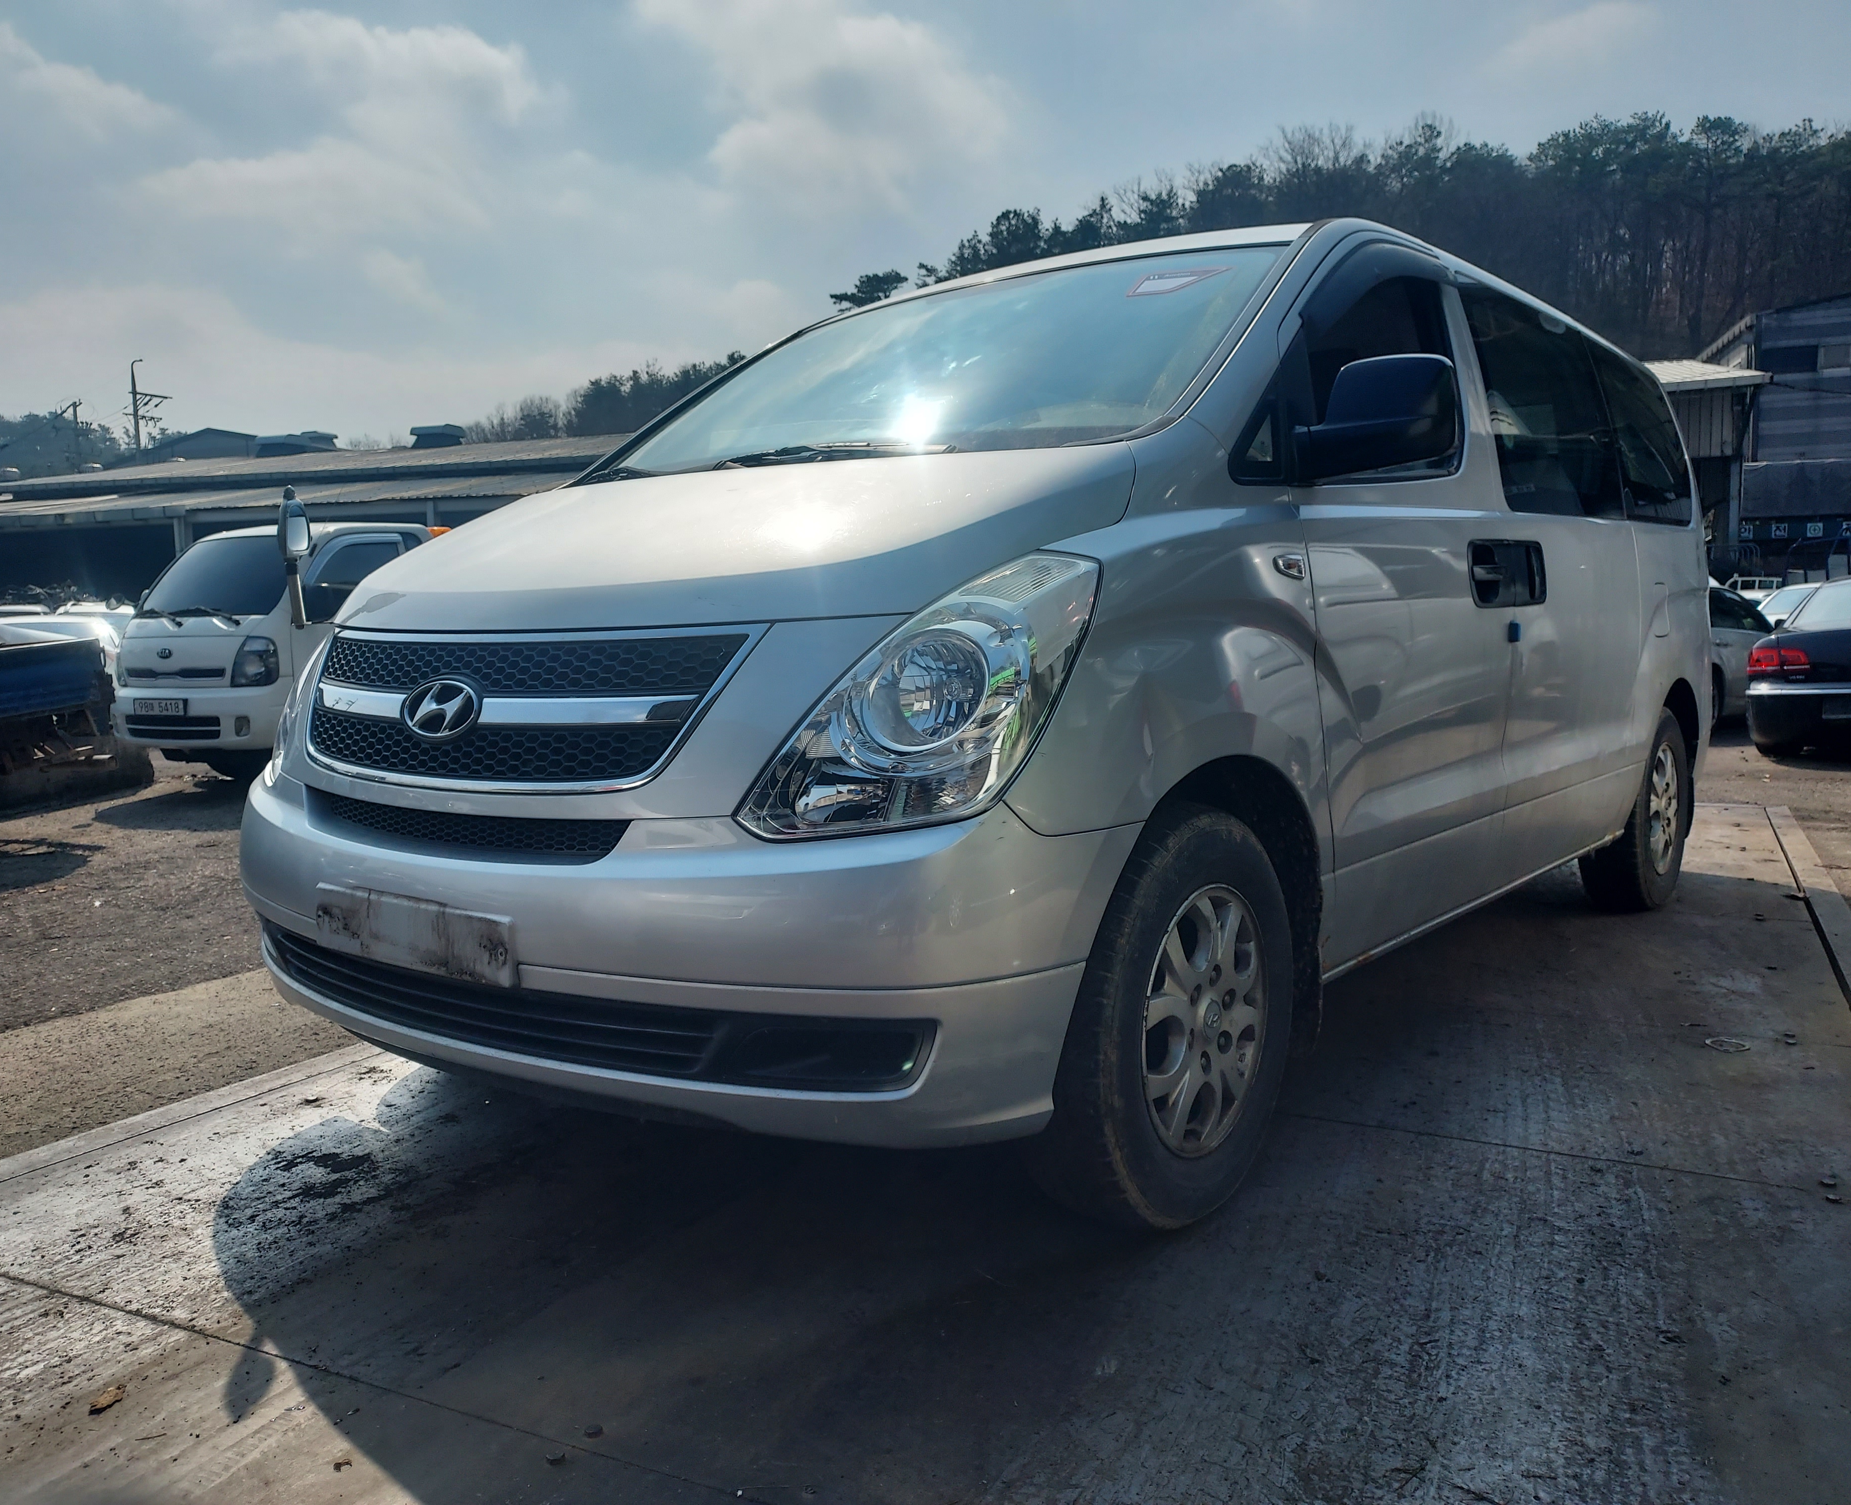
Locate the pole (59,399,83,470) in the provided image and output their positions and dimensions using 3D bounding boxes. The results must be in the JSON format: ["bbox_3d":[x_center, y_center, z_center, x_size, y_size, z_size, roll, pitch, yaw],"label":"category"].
[{"bbox_3d":[-41.447,-11.002,68.534,1.200,12.600,0.500,-1,5,0],"label":"pole"}]

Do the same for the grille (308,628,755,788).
[{"bbox_3d":[-0.732,-0.080,2.270,1.200,0.255,0.190,3,6,40],"label":"grille"}]

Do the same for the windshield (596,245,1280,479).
[{"bbox_3d":[-0.013,-0.848,3.082,1.520,0.140,0.990,3,38,40],"label":"windshield"}]

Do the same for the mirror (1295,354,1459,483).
[{"bbox_3d":[0.776,-0.567,2.373,0.245,0.205,0.160,3,6,40],"label":"mirror"}]

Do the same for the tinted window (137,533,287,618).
[{"bbox_3d":[-5.186,-1.287,10.150,1.420,0.680,0.150,1,-25,23],"label":"tinted window"}]

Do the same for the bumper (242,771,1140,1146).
[{"bbox_3d":[-0.600,0.296,2.452,1.870,0.510,0.700,3,6,40],"label":"bumper"}]

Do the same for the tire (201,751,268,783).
[{"bbox_3d":[-5.367,-0.088,10.773,0.200,0.650,0.650,1,5,23],"label":"tire"}]

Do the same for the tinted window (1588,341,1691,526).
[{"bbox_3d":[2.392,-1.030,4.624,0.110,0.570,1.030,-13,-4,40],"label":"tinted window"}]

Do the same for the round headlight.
[{"bbox_3d":[-0.004,-0.089,2.017,0.175,0.178,0.100,3,6,40],"label":"round headlight"}]

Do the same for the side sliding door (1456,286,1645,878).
[{"bbox_3d":[1.738,-0.468,3.887,0.250,1.540,1.270,3,6,40],"label":"side sliding door"}]

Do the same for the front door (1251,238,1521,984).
[{"bbox_3d":[0.942,-0.368,2.942,0.260,1.530,1.330,3,6,40],"label":"front door"}]

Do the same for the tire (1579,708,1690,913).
[{"bbox_3d":[2.445,0.189,4.795,0.225,0.680,0.680,3,6,40],"label":"tire"}]

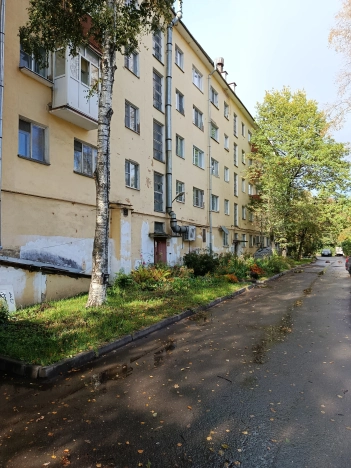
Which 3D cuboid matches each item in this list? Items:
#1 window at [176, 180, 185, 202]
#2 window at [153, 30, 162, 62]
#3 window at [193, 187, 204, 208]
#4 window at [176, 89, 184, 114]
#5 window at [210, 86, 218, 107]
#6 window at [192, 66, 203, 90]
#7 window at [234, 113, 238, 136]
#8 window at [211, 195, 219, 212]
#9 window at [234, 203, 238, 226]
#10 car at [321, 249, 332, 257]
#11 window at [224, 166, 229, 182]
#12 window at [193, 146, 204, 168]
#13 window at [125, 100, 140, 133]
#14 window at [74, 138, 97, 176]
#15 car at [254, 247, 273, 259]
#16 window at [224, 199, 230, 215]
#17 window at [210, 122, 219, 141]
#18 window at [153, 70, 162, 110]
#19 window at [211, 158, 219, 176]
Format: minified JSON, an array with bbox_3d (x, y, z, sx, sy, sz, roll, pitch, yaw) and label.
[{"bbox_3d":[0.234,-2.637,20.083,0.150,1.276,1.148,-2,-3,28],"label":"window"},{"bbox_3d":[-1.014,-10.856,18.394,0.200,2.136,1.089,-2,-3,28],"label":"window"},{"bbox_3d":[1.564,-2.526,22.612,0.150,1.276,1.801,-2,-3,28],"label":"window"},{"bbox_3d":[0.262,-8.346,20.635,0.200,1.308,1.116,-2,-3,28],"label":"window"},{"bbox_3d":[3.224,-11.309,27.044,0.150,1.362,1.789,-1,-3,28],"label":"window"},{"bbox_3d":[1.531,-10.950,22.999,0.150,1.308,1.801,-2,-3,28],"label":"window"},{"bbox_3d":[5.935,-10.690,32.198,0.150,2.225,1.101,-1,-3,28],"label":"window"},{"bbox_3d":[3.261,-2.466,26.691,0.150,1.362,1.789,-1,-3,28],"label":"window"},{"bbox_3d":[5.569,-1.723,30.197,0.150,2.143,1.081,-2,-3,28],"label":"window"},{"bbox_3d":[28.206,3.495,60.534,1.780,1.470,4.300,-2,-3,28],"label":"car"},{"bbox_3d":[4.353,-5.086,28.060,0.150,1.292,1.109,-2,-3,28],"label":"window"},{"bbox_3d":[1.553,-5.320,22.740,0.150,1.292,1.801,-2,-3,28],"label":"window"},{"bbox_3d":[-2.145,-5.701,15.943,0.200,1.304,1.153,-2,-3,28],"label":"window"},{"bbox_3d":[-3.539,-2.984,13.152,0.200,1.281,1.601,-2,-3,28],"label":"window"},{"bbox_3d":[9.717,2.231,34.911,1.750,1.500,4.200,-1,-3,28],"label":"car"},{"bbox_3d":[4.652,-2.366,29.346,0.150,1.362,1.215,-1,-3,28],"label":"window"},{"bbox_3d":[3.043,-8.023,25.722,0.150,1.282,1.645,-2,-3,28],"label":"window"},{"bbox_3d":[-0.998,-8.242,18.822,0.150,2.225,1.196,-1,-3,28],"label":"window"},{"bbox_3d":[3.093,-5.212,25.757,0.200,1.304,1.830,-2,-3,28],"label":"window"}]

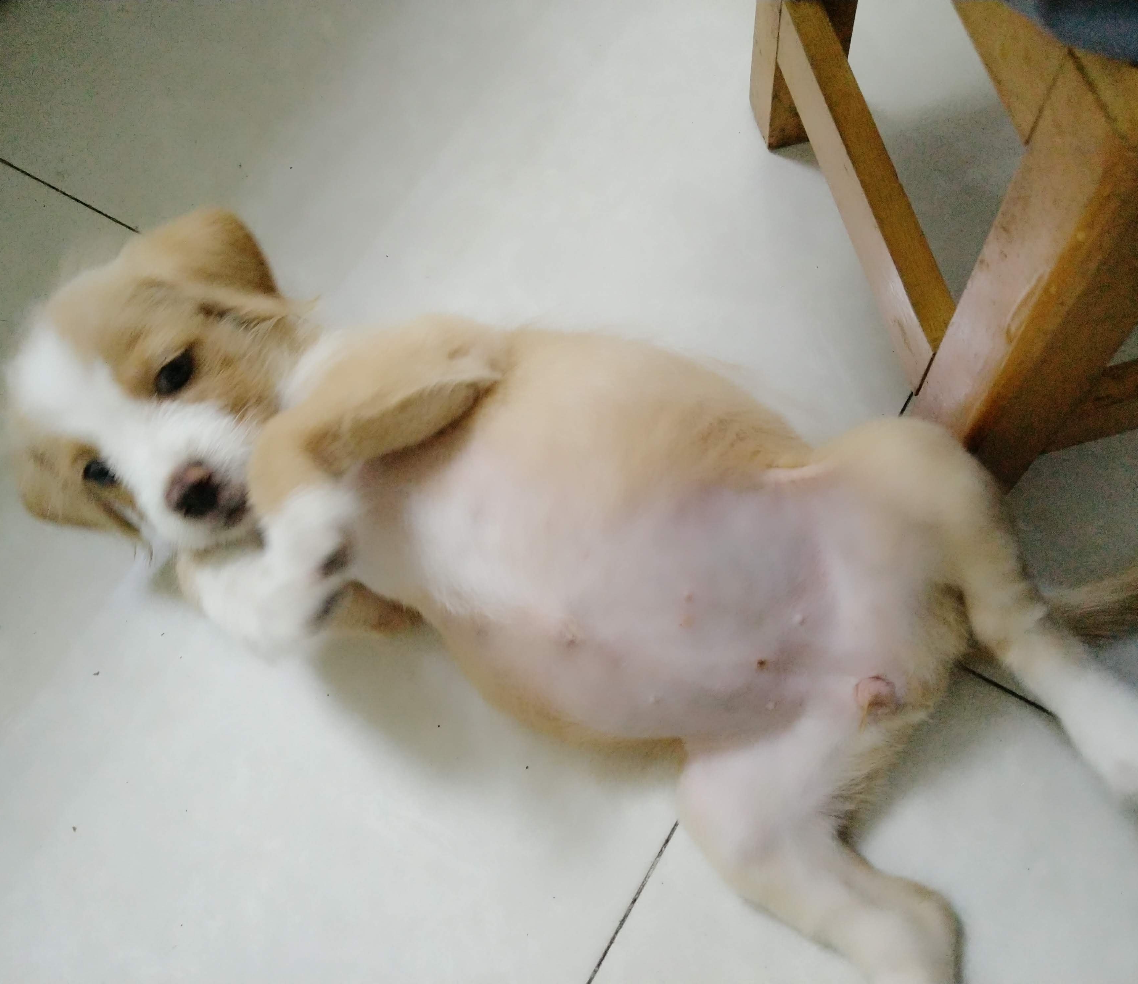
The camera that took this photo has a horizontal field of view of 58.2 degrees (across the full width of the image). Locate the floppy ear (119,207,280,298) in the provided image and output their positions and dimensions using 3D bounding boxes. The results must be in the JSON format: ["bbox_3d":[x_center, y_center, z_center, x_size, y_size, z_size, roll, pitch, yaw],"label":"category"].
[{"bbox_3d":[-0.181,-0.115,0.500,0.074,0.025,0.042,12,57,-9],"label":"floppy ear"}]

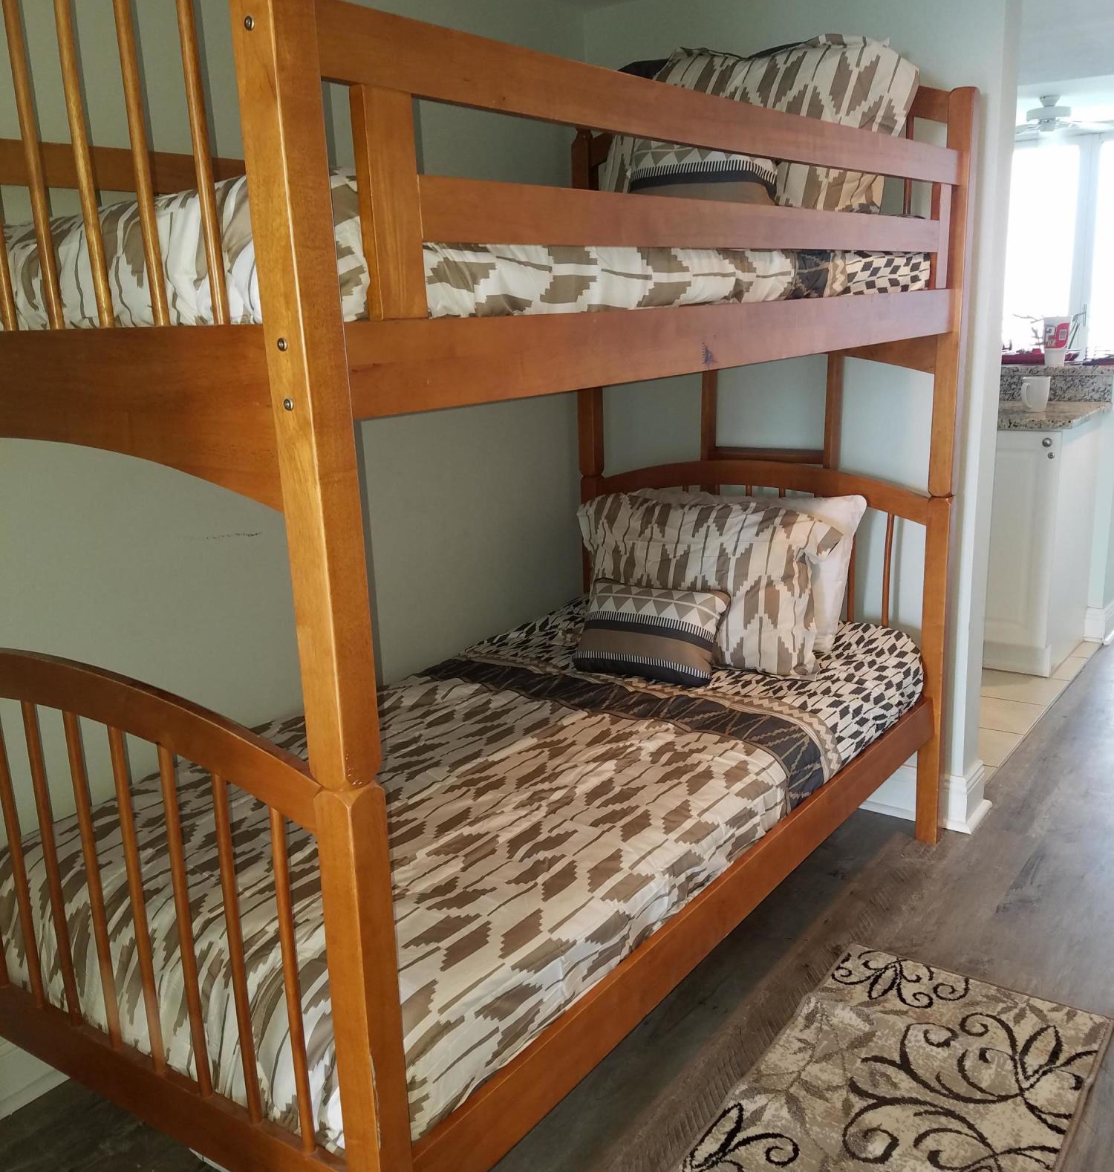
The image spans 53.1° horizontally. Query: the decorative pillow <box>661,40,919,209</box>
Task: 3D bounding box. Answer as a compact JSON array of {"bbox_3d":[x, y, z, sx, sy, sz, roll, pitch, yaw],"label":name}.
[{"bbox_3d":[0.437,-1.025,2.589,0.670,0.414,0.168,8,-4,34],"label":"decorative pillow"}]

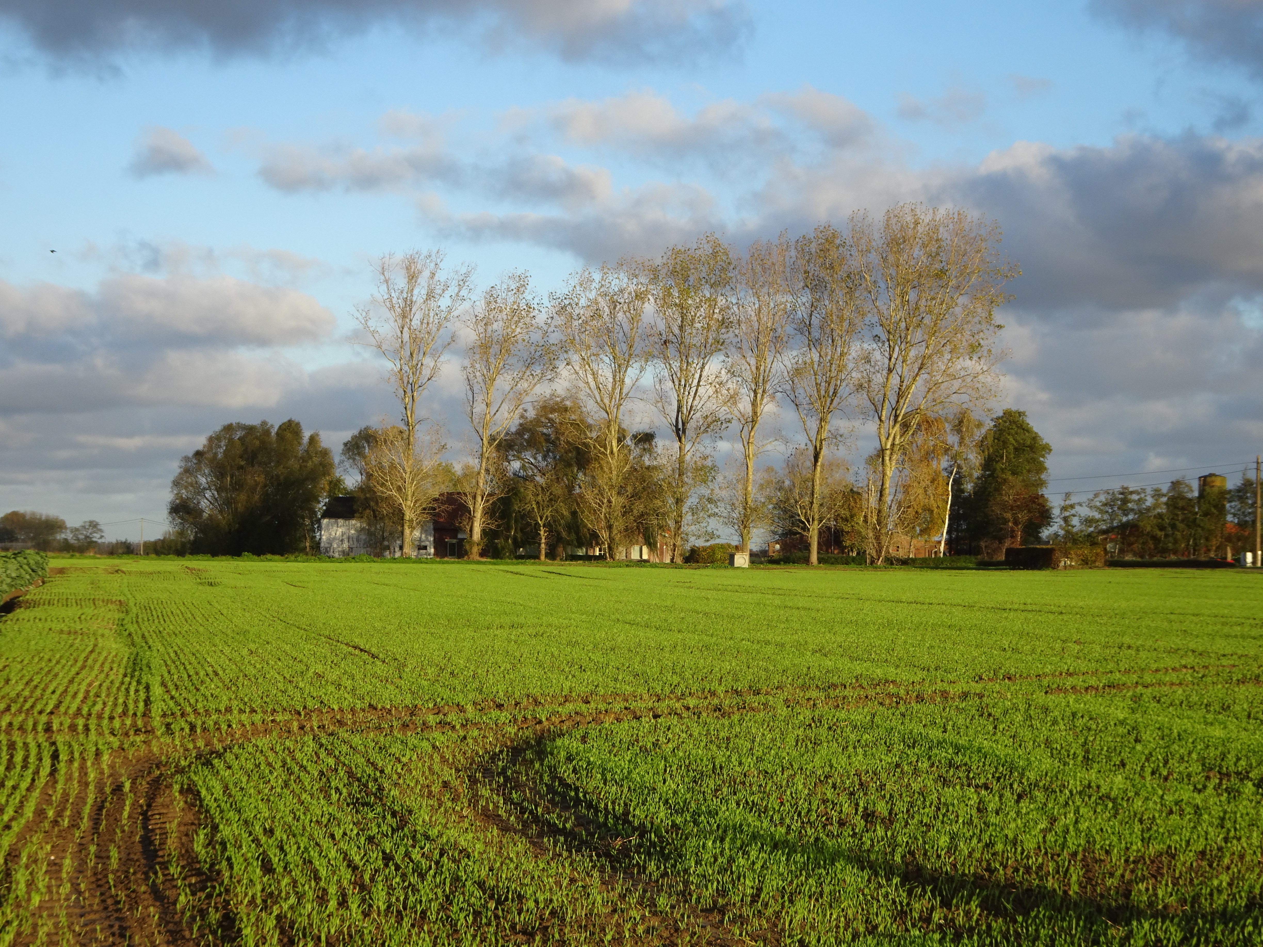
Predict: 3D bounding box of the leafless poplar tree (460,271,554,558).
[{"bbox_3d":[-10.949,-5.105,241.000,8.255,25.505,8.500,0,-1,0],"label":"leafless poplar tree"}]

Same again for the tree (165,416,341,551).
[{"bbox_3d":[-35.724,1.442,258.000,15.908,13.024,13.500,0,-1,0],"label":"tree"}]

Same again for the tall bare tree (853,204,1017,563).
[{"bbox_3d":[26.389,-7.681,238.000,14.246,31.410,12.500,0,-1,0],"label":"tall bare tree"}]

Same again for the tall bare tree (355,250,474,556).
[{"bbox_3d":[-19.197,-6.108,242.000,10.559,27.313,9.500,0,-1,0],"label":"tall bare tree"}]

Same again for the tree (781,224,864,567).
[{"bbox_3d":[16.719,-6.894,239.000,7.153,29.904,8.000,0,-1,0],"label":"tree"}]

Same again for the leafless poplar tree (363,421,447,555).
[{"bbox_3d":[-19.983,1.549,242.000,7.766,11.911,7.500,0,-1,0],"label":"leafless poplar tree"}]

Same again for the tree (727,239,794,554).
[{"bbox_3d":[11.160,-6.506,239.000,5.860,28.956,7.000,0,-1,0],"label":"tree"}]

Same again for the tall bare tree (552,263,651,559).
[{"bbox_3d":[-2.639,-5.322,240.000,8.654,26.135,8.500,0,-1,0],"label":"tall bare tree"}]

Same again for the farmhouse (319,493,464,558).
[{"bbox_3d":[-22.910,5.054,262.000,14.171,6.235,8.500,0,-1,0],"label":"farmhouse"}]

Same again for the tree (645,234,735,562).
[{"bbox_3d":[5.106,-6.555,240.000,7.875,28.861,8.300,0,-1,0],"label":"tree"}]

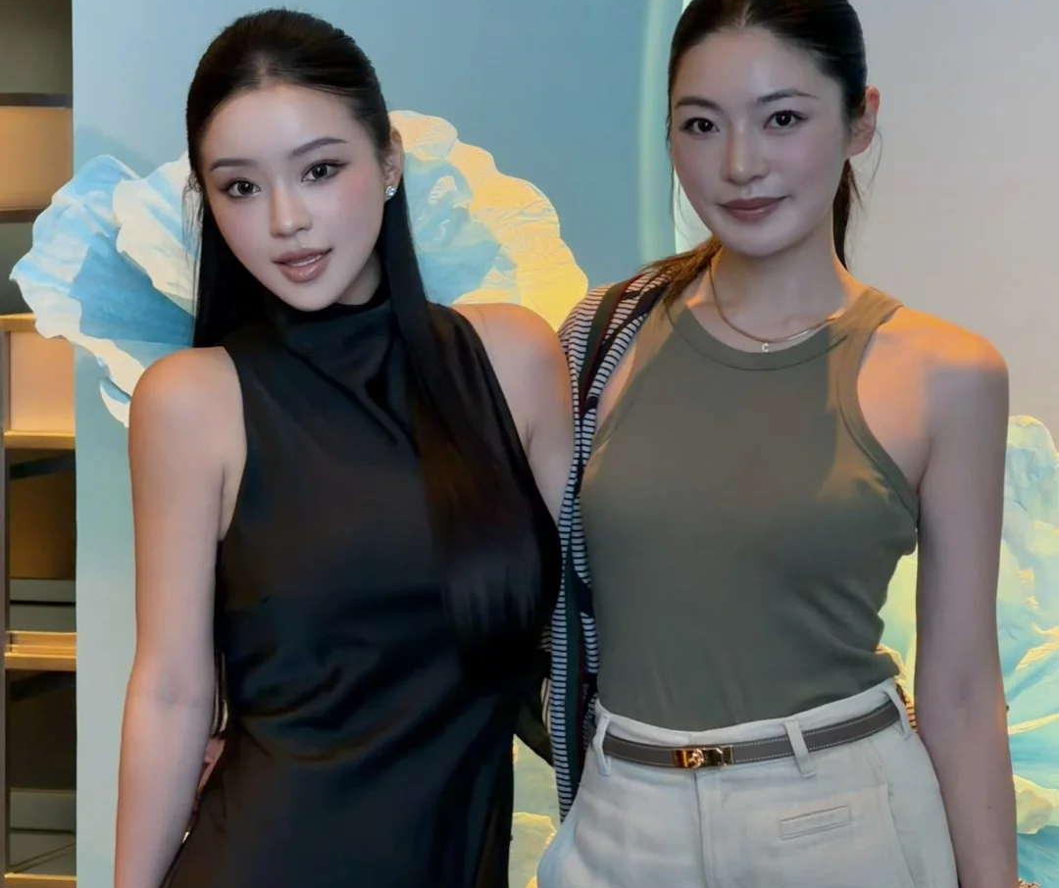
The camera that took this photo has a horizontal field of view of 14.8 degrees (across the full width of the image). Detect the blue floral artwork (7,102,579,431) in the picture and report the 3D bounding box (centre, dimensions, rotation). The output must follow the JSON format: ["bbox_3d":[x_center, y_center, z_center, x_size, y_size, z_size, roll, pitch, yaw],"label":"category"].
[{"bbox_3d":[-0.219,-0.152,3.880,0.550,0.340,0.180,0,2,0],"label":"blue floral artwork"}]

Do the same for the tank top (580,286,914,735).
[{"bbox_3d":[0.175,0.050,3.230,0.285,0.360,0.210,1,3,16],"label":"tank top"}]

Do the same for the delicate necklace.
[{"bbox_3d":[0.193,-0.111,3.210,0.118,0.082,0.115,1,3,14],"label":"delicate necklace"}]

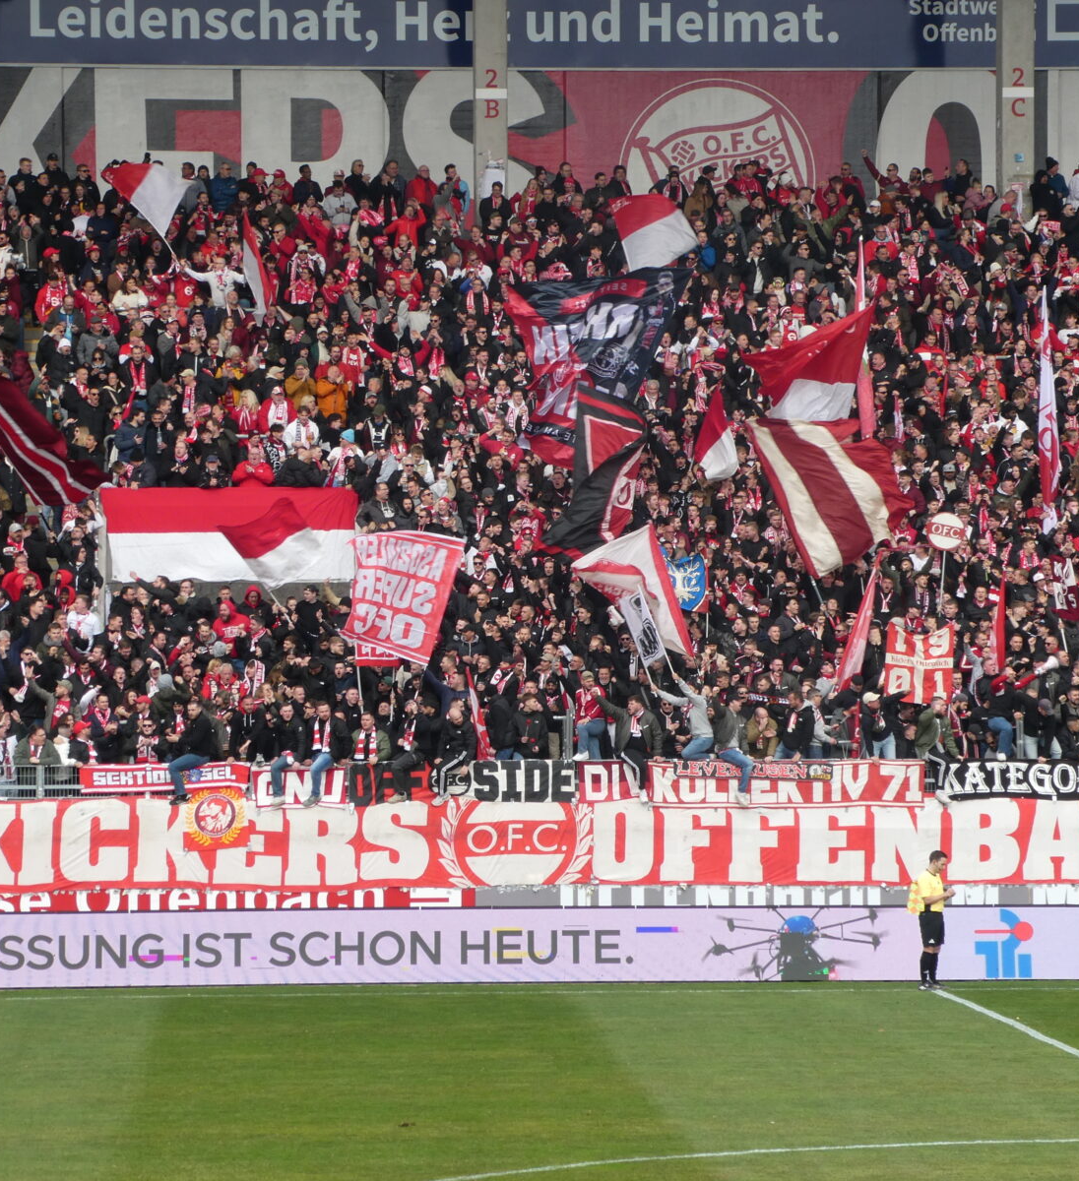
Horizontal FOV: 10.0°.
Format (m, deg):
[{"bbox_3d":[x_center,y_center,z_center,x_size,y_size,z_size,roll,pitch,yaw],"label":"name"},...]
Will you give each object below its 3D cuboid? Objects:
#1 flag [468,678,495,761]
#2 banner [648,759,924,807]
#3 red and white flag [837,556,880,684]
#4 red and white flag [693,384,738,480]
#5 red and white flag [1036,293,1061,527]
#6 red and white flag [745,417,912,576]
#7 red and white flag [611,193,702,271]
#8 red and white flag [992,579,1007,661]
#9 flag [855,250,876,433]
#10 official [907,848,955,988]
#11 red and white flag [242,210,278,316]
[{"bbox_3d":[-0.837,1.816,88.000,0.423,1.322,0.350,0,-1,-3],"label":"flag"},{"bbox_3d":[3.580,2.804,89.141,4.000,0.696,0.050,0,-1,-3],"label":"banner"},{"bbox_3d":[4.602,0.435,88.700,0.604,1.848,0.300,0,-1,-3],"label":"red and white flag"},{"bbox_3d":[2.740,-2.463,95.300,0.725,1.546,0.500,0,-1,-3],"label":"red and white flag"},{"bbox_3d":[7.747,-2.719,93.300,0.374,3.738,0.500,0,-1,-3],"label":"red and white flag"},{"bbox_3d":[4.404,-1.424,93.545,2.530,2.417,0.800,0,-1,-3],"label":"red and white flag"},{"bbox_3d":[1.911,-5.907,101.500,1.484,1.301,0.500,0,-1,-3],"label":"red and white flag"},{"bbox_3d":[6.914,0.425,92.161,0.280,1.348,0.400,0,-1,-3],"label":"red and white flag"},{"bbox_3d":[4.873,-3.715,91.800,0.313,2.740,0.280,0,-1,-3],"label":"flag"},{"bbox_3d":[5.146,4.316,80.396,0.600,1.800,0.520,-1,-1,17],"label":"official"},{"bbox_3d":[-4.571,-5.314,100.300,0.603,1.768,0.500,0,-1,-3],"label":"red and white flag"}]

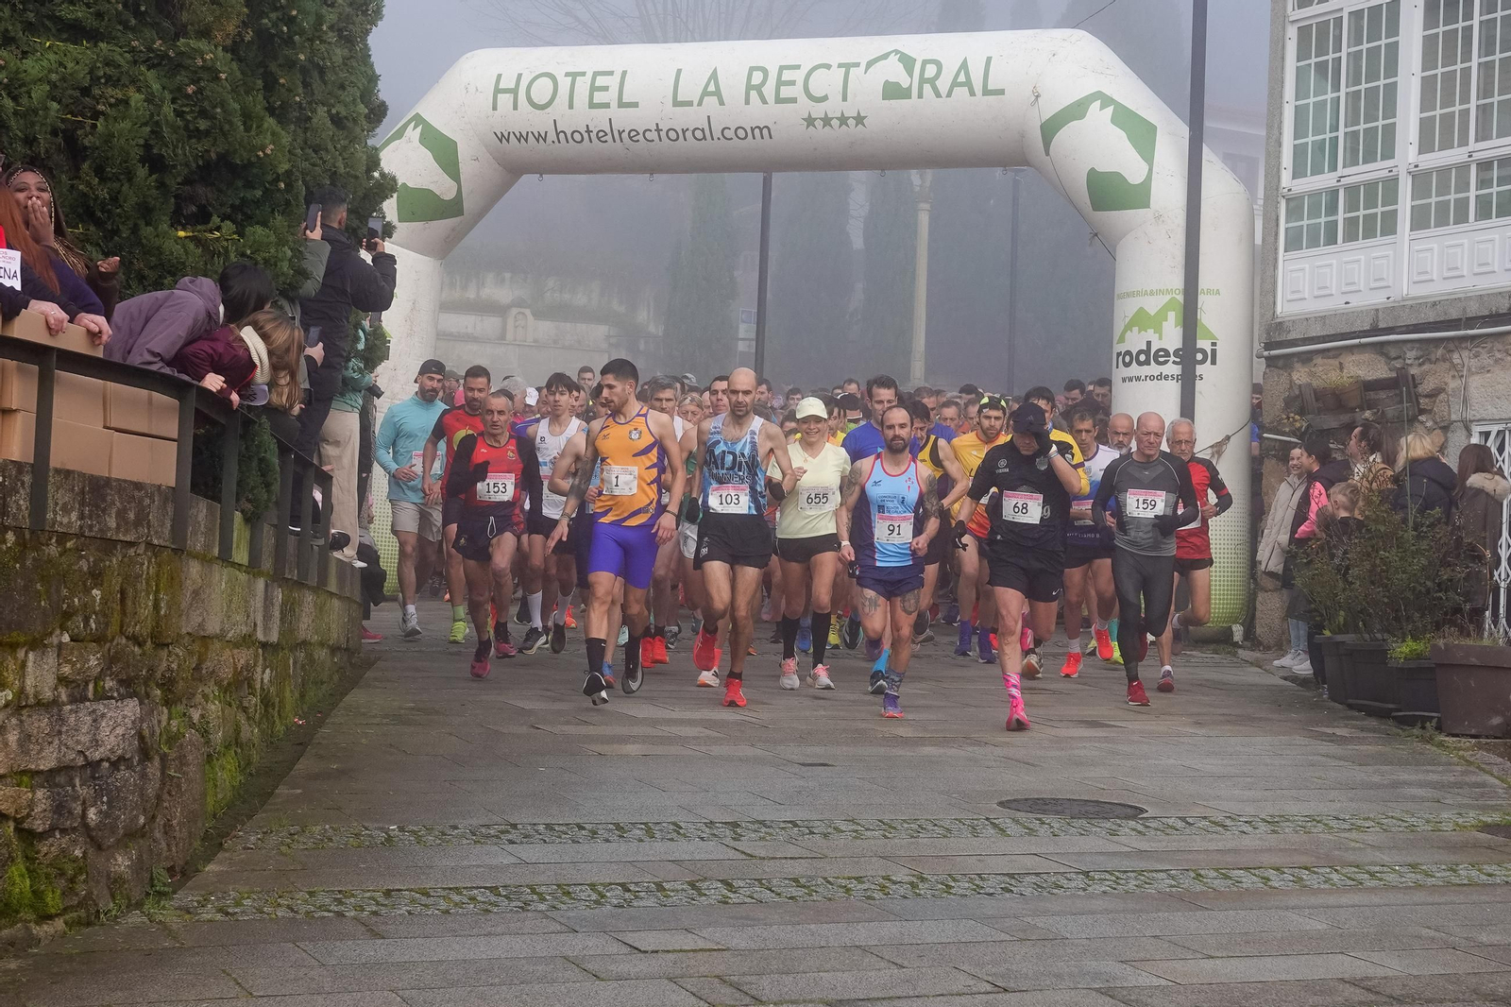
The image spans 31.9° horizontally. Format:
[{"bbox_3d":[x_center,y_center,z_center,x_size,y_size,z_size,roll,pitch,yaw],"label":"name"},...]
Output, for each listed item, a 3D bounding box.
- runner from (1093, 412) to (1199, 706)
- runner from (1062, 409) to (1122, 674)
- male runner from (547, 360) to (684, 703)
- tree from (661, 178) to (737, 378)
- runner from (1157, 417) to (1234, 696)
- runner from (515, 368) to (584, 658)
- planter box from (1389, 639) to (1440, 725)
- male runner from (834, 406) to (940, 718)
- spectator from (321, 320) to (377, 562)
[{"bbox_3d":[2.203,0.313,14.900,0.590,1.650,0.750,2,-3,5],"label":"runner"},{"bbox_3d":[2.086,0.244,16.300,0.520,1.643,0.700,2,-3,5],"label":"runner"},{"bbox_3d":[-0.745,0.145,13.850,0.680,1.790,0.700,2,-3,10],"label":"male runner"},{"bbox_3d":[-0.872,-3.430,42.000,1.300,6.400,1.300,2,-3,0],"label":"tree"},{"bbox_3d":[2.593,0.300,15.800,0.550,1.640,0.720,2,-3,12],"label":"runner"},{"bbox_3d":[-1.267,0.062,16.350,0.500,1.740,0.620,2,-3,3],"label":"runner"},{"bbox_3d":[3.820,1.050,15.020,0.450,0.430,0.440,2,-4,11],"label":"planter box"},{"bbox_3d":[0.710,0.306,14.000,0.570,1.665,0.720,2,-3,0],"label":"male runner"},{"bbox_3d":[-2.425,-0.465,15.900,0.520,1.645,0.500,3,-3,-12],"label":"spectator"}]

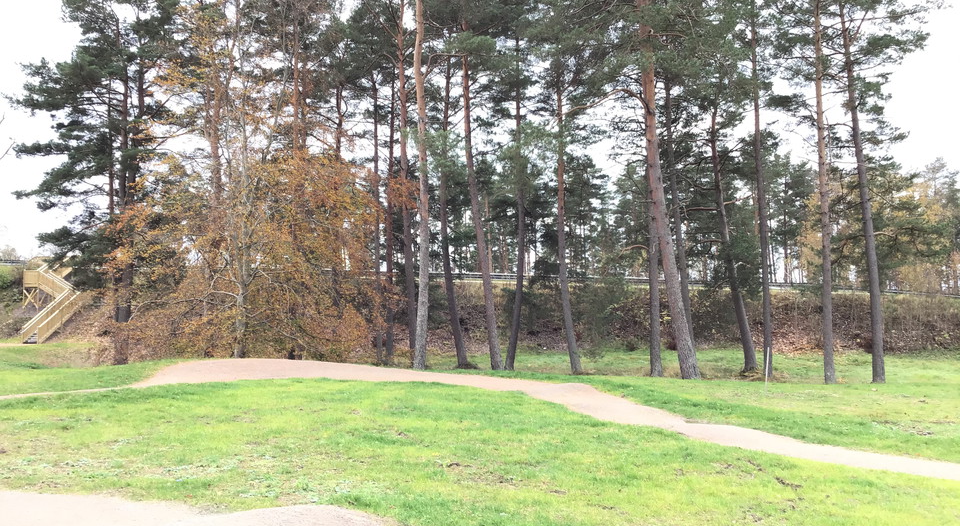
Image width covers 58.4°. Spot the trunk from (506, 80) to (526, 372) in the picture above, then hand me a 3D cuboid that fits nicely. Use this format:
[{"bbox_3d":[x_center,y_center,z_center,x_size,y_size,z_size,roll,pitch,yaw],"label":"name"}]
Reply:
[{"bbox_3d":[1.106,-1.255,27.519,0.348,9.401,0.331,2,-4,0],"label":"trunk"}]

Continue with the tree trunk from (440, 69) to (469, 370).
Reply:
[{"bbox_3d":[-0.851,-1.708,29.154,0.402,10.458,0.382,-3,-4,0],"label":"tree trunk"}]

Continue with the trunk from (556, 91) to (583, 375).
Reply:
[{"bbox_3d":[2.621,-0.936,25.486,0.352,8.442,0.334,-3,-4,0],"label":"trunk"}]

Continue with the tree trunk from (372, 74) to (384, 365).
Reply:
[{"bbox_3d":[-3.602,-1.596,30.352,0.279,10.370,0.265,-1,-4,0],"label":"tree trunk"}]

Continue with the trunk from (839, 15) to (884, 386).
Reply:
[{"bbox_3d":[9.878,-1.827,22.334,0.397,9.864,0.377,-4,-4,0],"label":"trunk"}]

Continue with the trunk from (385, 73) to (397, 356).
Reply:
[{"bbox_3d":[-3.190,-1.572,31.354,0.325,10.416,0.308,0,-4,0],"label":"trunk"}]

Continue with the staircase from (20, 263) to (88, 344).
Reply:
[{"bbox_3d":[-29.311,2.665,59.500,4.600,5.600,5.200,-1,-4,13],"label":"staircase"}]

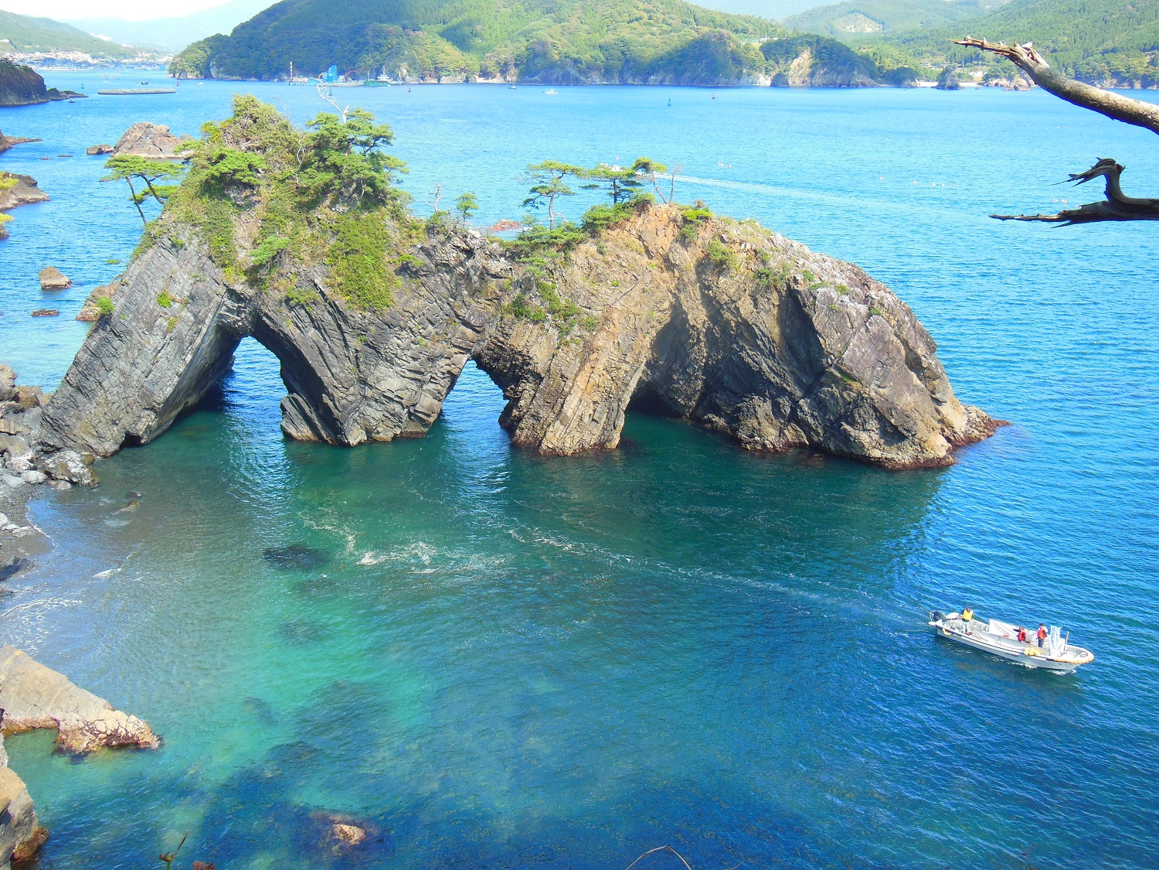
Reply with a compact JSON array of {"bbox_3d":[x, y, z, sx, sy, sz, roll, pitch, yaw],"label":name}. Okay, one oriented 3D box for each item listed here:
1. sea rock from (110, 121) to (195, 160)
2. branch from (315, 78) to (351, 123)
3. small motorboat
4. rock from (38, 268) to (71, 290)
[{"bbox_3d":[-145.644,-100.181,443.784,28.000,10.800,19.000,-5,17,-17],"label":"sea rock"},{"bbox_3d":[-21.618,-29.273,114.404,3.100,3.900,1.600,-3,16,-10],"label":"branch"},{"bbox_3d":[24.275,11.291,72.963,8.900,1.900,2.500,13,20,37],"label":"small motorboat"},{"bbox_3d":[-76.803,-22.945,190.703,4.400,2.500,3.600,-6,17,-21],"label":"rock"}]

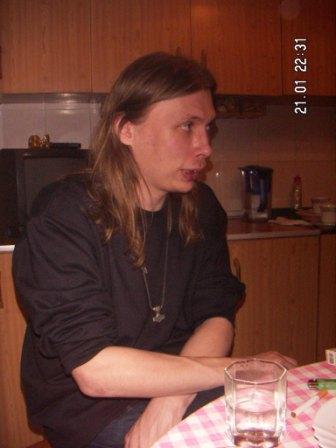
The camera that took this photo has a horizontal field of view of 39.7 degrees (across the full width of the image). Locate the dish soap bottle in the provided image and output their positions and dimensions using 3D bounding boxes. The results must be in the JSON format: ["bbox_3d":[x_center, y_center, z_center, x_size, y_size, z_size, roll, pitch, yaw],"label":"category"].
[{"bbox_3d":[0.636,-0.155,2.288,0.056,0.182,0.045,-3,6,-12],"label":"dish soap bottle"}]

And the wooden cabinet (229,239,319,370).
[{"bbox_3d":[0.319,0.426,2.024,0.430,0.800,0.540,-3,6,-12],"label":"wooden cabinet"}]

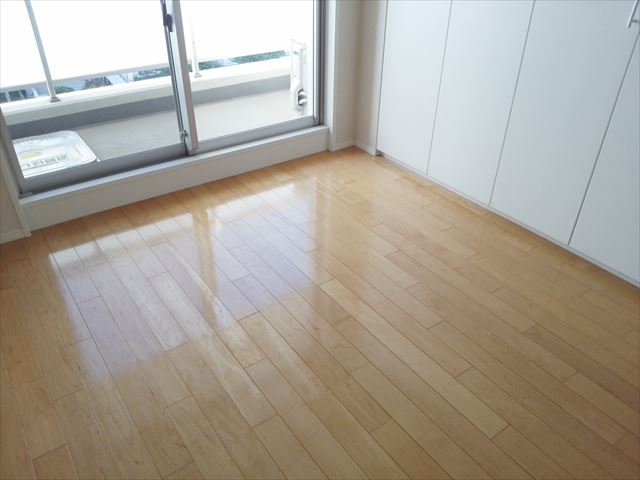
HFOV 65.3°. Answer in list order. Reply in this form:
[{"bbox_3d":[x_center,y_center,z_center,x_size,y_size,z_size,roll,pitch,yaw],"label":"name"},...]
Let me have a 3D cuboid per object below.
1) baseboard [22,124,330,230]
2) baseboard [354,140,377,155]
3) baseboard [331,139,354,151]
[{"bbox_3d":[-0.680,-0.384,2.811,1.769,0.146,0.030,-20,38,-29],"label":"baseboard"},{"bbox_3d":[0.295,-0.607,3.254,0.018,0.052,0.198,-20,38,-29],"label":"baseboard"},{"bbox_3d":[0.155,-0.626,3.282,0.174,0.052,0.018,-20,38,-29],"label":"baseboard"}]

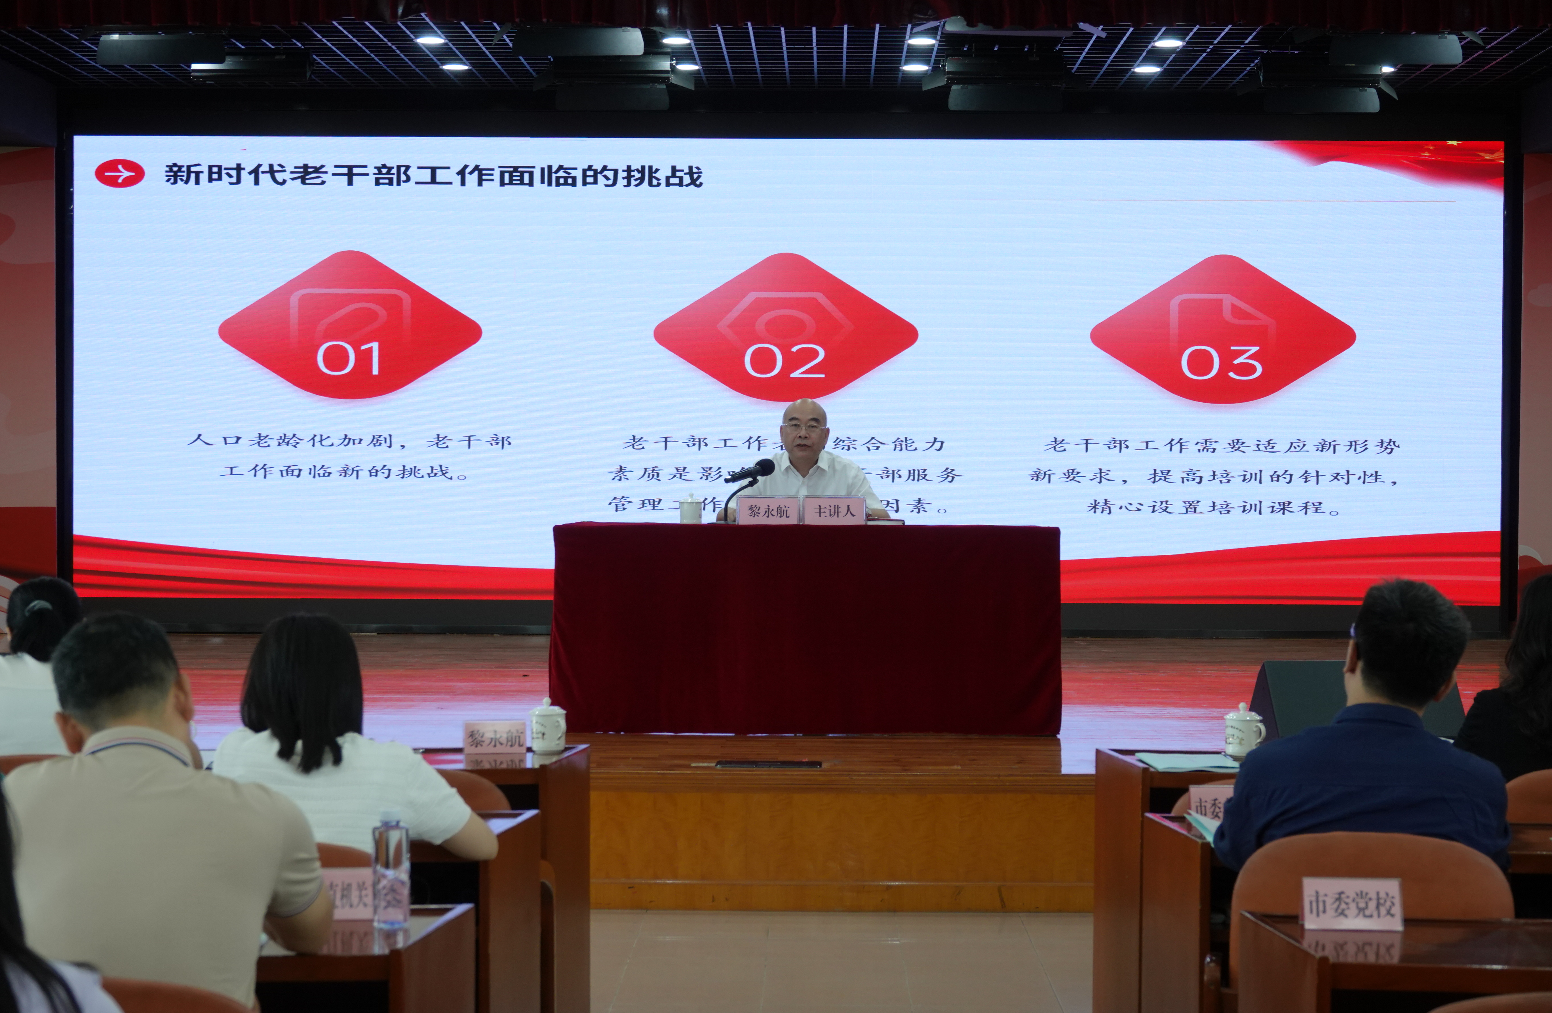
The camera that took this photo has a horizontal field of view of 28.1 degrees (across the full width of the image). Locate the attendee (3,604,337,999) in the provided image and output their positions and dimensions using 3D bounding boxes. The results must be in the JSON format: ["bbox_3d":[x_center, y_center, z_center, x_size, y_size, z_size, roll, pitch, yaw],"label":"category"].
[{"bbox_3d":[-0.810,0.767,4.200,0.500,1.250,0.750,0,1,9],"label":"attendee"}]

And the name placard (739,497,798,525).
[{"bbox_3d":[-0.025,0.026,11.520,0.230,0.115,0.080,0,1,1],"label":"name placard"}]

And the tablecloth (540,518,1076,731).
[{"bbox_3d":[0.114,0.451,11.680,1.870,0.765,0.620,0,1,1],"label":"tablecloth"}]

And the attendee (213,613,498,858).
[{"bbox_3d":[-0.751,0.768,5.420,0.500,1.210,0.720,0,1,6],"label":"attendee"}]

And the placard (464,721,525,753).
[{"bbox_3d":[-0.677,0.552,7.460,0.150,0.080,0.065,0,1,0],"label":"placard"}]

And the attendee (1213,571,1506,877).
[{"bbox_3d":[1.025,0.752,5.520,0.520,1.260,0.750,0,1,-6],"label":"attendee"}]

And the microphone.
[{"bbox_3d":[-0.099,-0.136,11.750,0.210,0.068,0.068,-19,12,-36],"label":"microphone"}]

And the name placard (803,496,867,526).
[{"bbox_3d":[0.218,0.027,11.520,0.230,0.115,0.080,0,1,1],"label":"name placard"}]

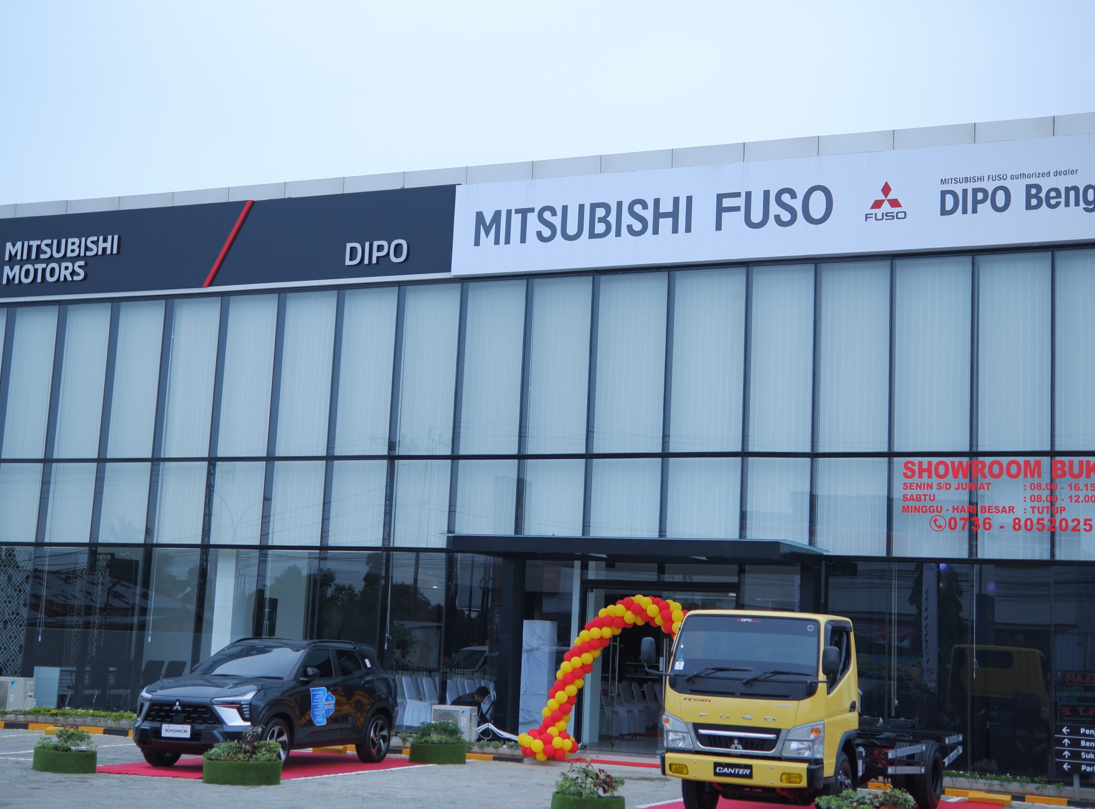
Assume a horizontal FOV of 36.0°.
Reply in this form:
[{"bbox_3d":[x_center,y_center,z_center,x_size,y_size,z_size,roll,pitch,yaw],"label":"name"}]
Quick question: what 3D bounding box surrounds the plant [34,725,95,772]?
[{"bbox_3d":[-5.876,4.186,20.500,0.750,0.540,0.750,-1,-10,23],"label":"plant"}]

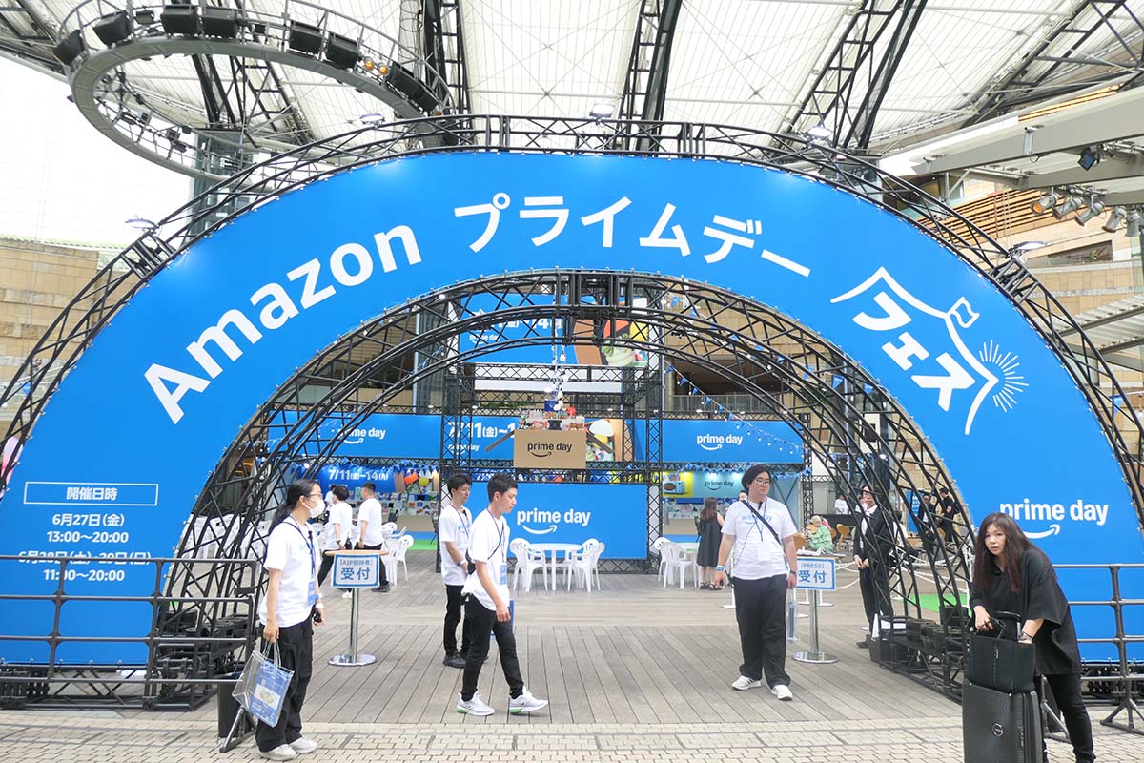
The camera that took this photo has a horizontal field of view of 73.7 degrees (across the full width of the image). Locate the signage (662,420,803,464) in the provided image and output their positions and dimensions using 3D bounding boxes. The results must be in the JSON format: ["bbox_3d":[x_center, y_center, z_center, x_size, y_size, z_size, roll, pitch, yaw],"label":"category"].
[{"bbox_3d":[5.461,2.128,26.599,5.291,1.441,0.060,1,-9,-3],"label":"signage"}]

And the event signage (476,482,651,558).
[{"bbox_3d":[-0.344,2.901,15.884,3.867,1.548,0.060,1,-9,-3],"label":"event signage"}]

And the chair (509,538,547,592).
[{"bbox_3d":[-0.714,3.061,12.680,0.540,0.820,0.540,7,-11,-35],"label":"chair"}]

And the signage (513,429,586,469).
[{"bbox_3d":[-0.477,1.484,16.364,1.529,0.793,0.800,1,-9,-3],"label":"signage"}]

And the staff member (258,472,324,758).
[{"bbox_3d":[-1.697,1.423,4.712,0.380,1.630,0.460,1,-9,-1],"label":"staff member"}]

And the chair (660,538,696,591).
[{"bbox_3d":[1.852,3.201,13.342,0.540,0.800,0.540,-7,-12,41],"label":"chair"}]

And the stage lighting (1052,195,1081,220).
[{"bbox_3d":[8.313,-2.936,12.800,0.440,0.230,0.220,-34,-24,24],"label":"stage lighting"}]

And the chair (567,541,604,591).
[{"bbox_3d":[0.228,3.085,12.735,0.540,0.810,0.540,-4,-10,26],"label":"chair"}]

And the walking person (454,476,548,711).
[{"bbox_3d":[-0.505,1.542,5.634,0.620,1.700,0.480,-1,-9,8],"label":"walking person"}]

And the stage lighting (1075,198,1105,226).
[{"bbox_3d":[8.697,-2.848,12.800,0.220,0.230,0.440,10,-47,-48],"label":"stage lighting"}]

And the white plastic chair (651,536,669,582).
[{"bbox_3d":[1.837,3.306,14.060,0.540,0.810,0.540,3,-9,-15],"label":"white plastic chair"}]

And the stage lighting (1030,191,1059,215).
[{"bbox_3d":[7.945,-3.000,12.800,0.440,0.230,0.220,-33,-11,1],"label":"stage lighting"}]

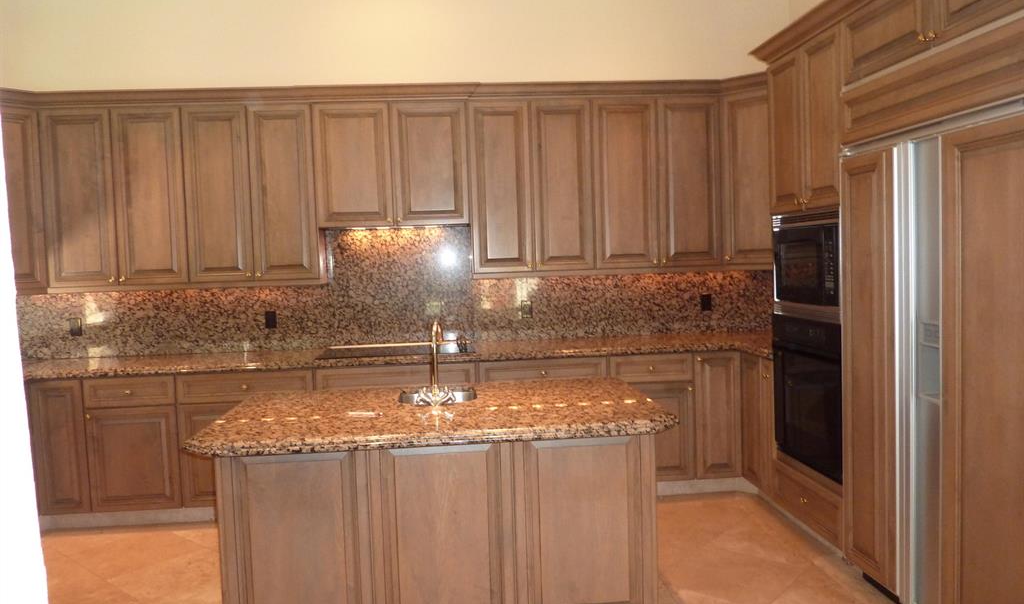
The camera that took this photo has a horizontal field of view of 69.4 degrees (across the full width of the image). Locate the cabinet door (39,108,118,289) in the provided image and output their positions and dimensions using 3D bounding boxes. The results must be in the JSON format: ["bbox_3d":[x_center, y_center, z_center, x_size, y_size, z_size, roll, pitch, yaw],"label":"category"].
[{"bbox_3d":[-2.508,-0.601,4.295,0.387,1.023,0.030,-2,3,-4],"label":"cabinet door"}]

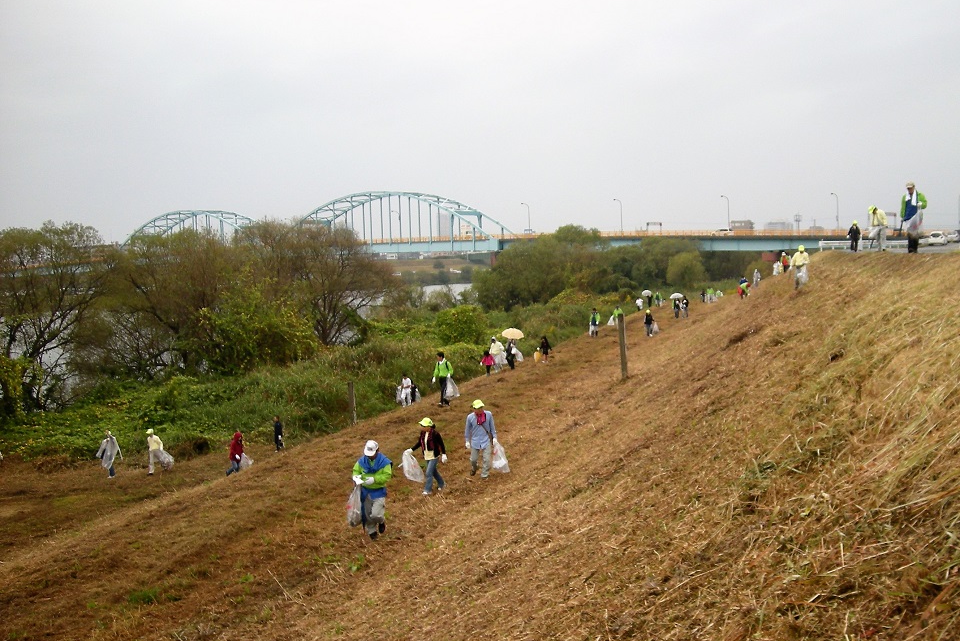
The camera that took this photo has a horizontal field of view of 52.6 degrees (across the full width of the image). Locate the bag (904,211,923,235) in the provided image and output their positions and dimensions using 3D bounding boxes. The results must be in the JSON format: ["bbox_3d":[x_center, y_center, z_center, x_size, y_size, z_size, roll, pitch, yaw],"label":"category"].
[{"bbox_3d":[10.104,-2.283,22.600,0.420,0.600,0.340,0,5,24],"label":"bag"}]

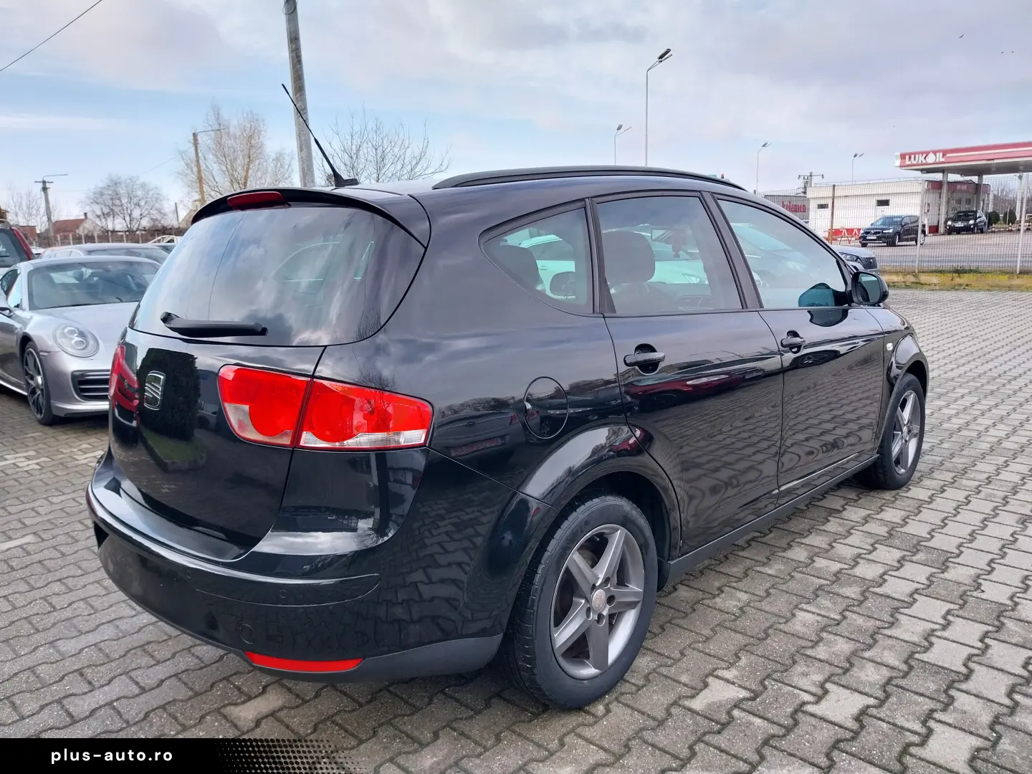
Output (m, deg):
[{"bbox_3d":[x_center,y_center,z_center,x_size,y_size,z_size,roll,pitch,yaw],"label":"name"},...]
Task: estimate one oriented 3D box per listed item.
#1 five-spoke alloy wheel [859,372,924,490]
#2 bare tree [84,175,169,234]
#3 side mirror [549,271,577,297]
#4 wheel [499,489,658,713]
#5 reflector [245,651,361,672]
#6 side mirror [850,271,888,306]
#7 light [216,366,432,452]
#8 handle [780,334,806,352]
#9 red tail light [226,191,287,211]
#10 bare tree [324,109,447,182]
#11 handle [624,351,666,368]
[{"bbox_3d":[1.994,0.226,4.145,0.210,0.630,0.630,8,14,44],"label":"five-spoke alloy wheel"},{"bbox_3d":[-21.806,-9.054,44.102,5.300,5.876,5.300,-7,12,-25],"label":"bare tree"},{"bbox_3d":[0.267,-0.626,4.672,0.170,0.147,0.110,8,14,44],"label":"side mirror"},{"bbox_3d":[0.182,0.619,2.354,0.210,0.630,0.630,8,14,44],"label":"wheel"},{"bbox_3d":[-0.511,0.653,1.875,0.310,0.032,0.040,1,11,15],"label":"reflector"},{"bbox_3d":[1.554,-0.440,3.413,0.170,0.147,0.110,8,14,44],"label":"side mirror"},{"bbox_3d":[-0.466,0.043,1.841,0.509,0.185,0.161,3,12,26],"label":"light"},{"bbox_3d":[1.074,-0.171,3.000,0.045,0.040,0.195,8,14,44],"label":"handle"},{"bbox_3d":[-0.766,-0.555,2.308,0.340,0.048,0.055,8,14,44],"label":"red tail light"},{"bbox_3d":[-4.170,-6.293,25.971,4.700,5.852,4.700,-4,11,-8],"label":"bare tree"},{"bbox_3d":[0.382,-0.082,2.299,0.045,0.040,0.195,8,14,44],"label":"handle"}]

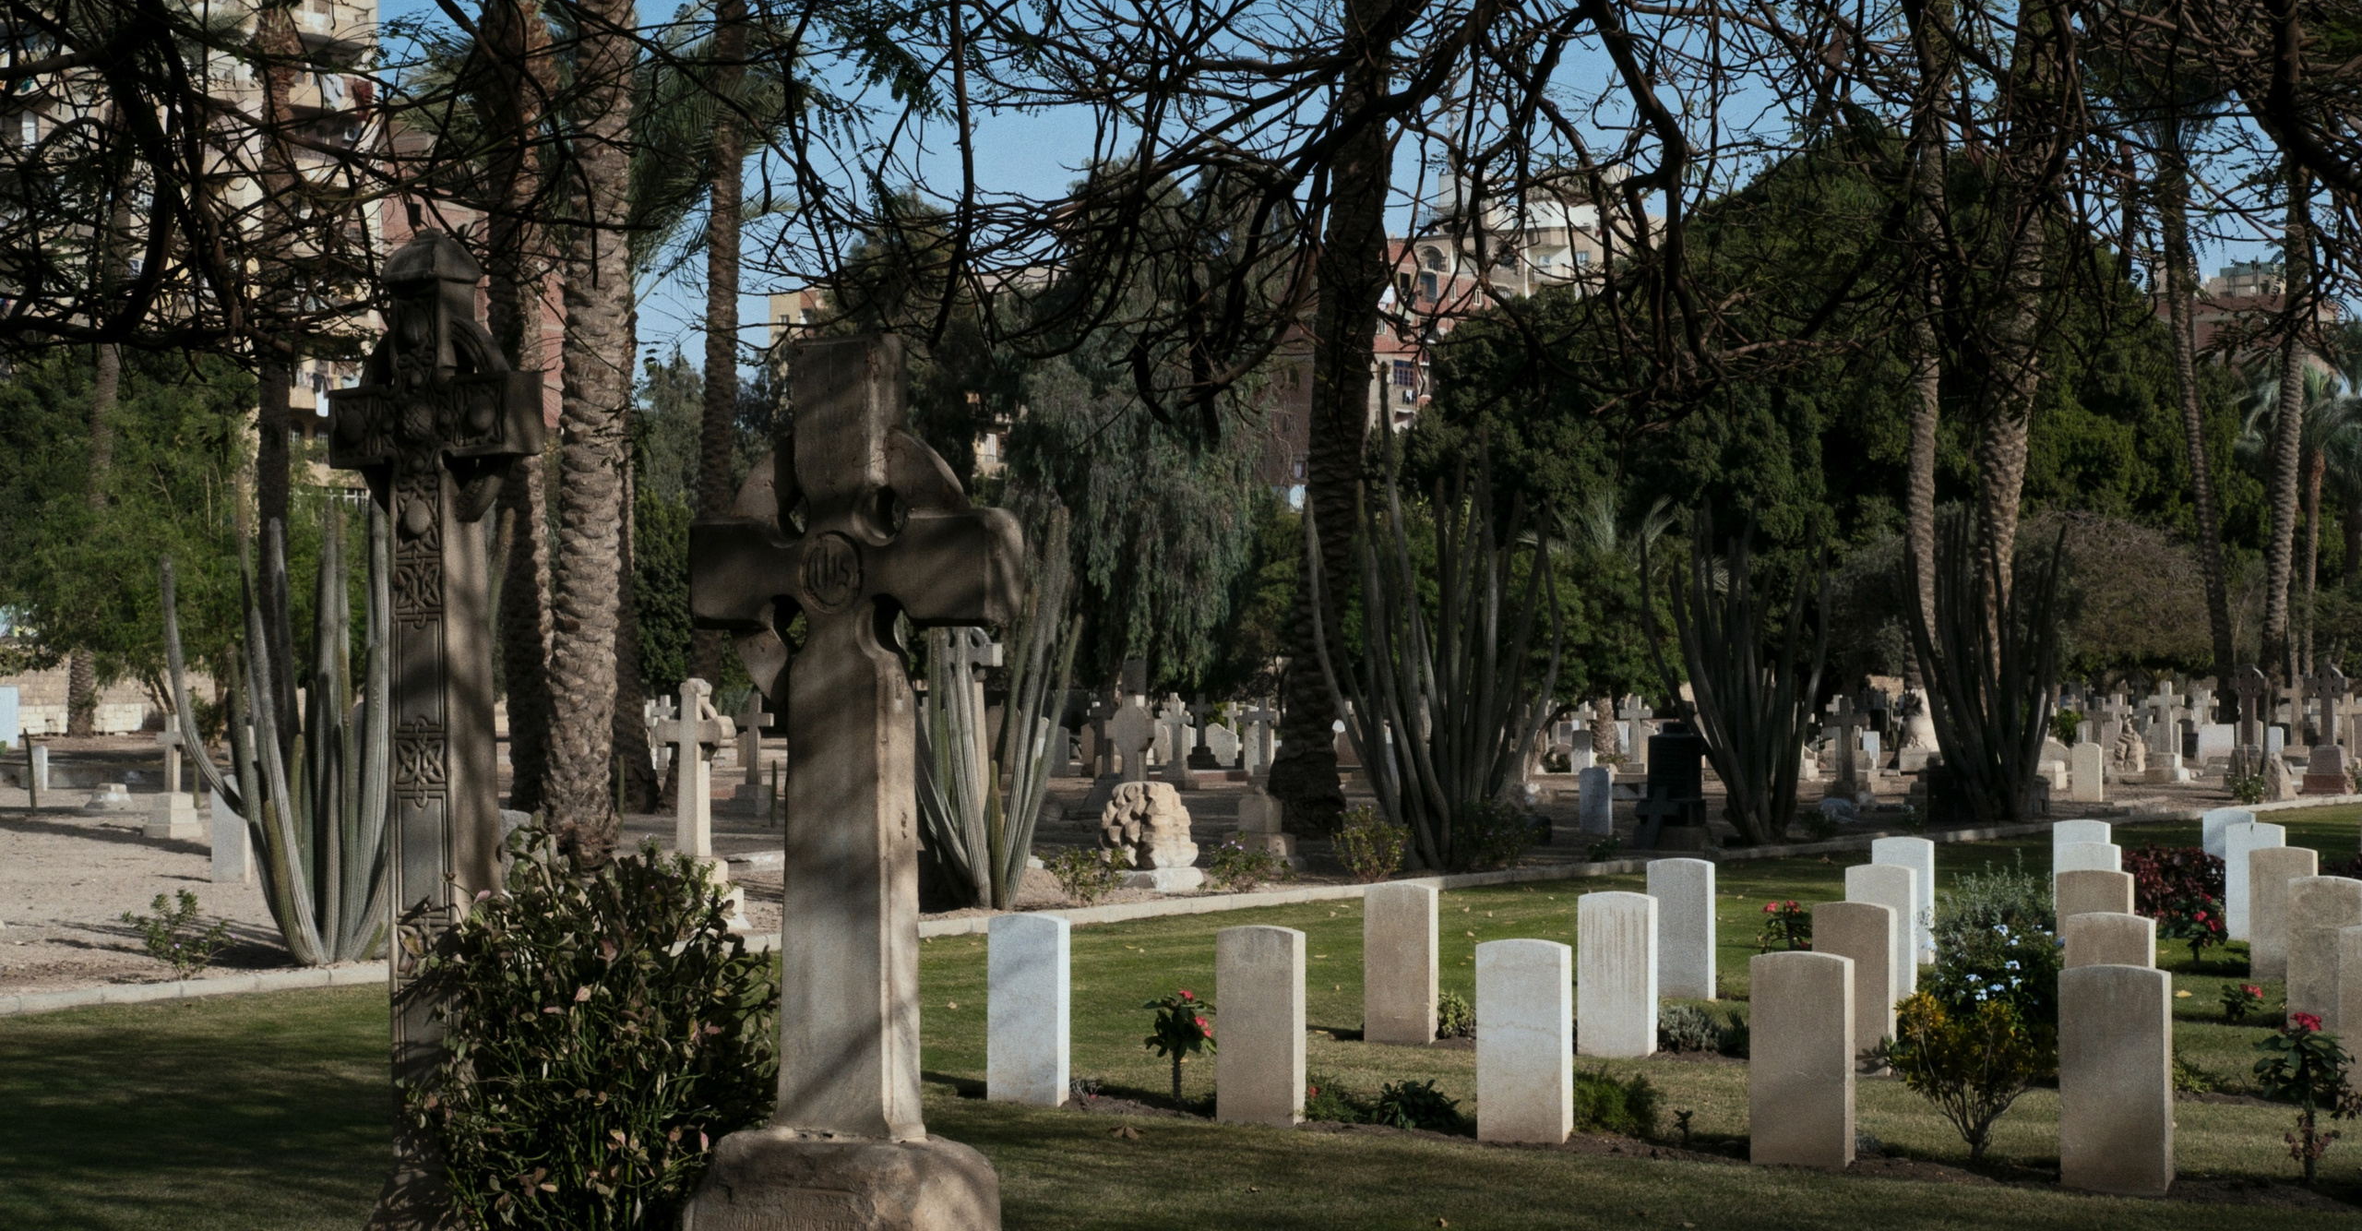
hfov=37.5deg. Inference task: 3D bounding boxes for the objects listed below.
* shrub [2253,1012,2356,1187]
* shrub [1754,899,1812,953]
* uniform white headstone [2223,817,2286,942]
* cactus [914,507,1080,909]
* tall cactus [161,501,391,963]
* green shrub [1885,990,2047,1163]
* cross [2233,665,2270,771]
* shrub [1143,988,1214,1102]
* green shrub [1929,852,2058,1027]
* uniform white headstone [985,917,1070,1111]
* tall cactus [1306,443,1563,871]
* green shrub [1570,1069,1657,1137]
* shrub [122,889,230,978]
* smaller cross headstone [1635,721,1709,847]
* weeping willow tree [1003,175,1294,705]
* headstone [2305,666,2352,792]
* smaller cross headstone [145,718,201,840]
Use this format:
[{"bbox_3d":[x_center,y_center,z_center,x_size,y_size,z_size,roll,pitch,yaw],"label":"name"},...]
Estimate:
[{"bbox_3d":[4.182,1.789,12.956,0.390,0.640,0.380,0,-1,15],"label":"shrub"},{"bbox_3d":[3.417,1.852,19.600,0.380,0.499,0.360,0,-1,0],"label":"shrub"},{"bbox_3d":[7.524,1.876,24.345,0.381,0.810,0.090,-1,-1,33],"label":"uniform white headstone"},{"bbox_3d":[-1.579,0.715,27.429,1.650,3.100,1.550,0,-1,0],"label":"cactus"},{"bbox_3d":[-4.972,0.665,20.300,1.930,2.680,1.600,0,-1,-14],"label":"tall cactus"},{"bbox_3d":[2.935,1.710,12.950,0.610,0.635,0.560,0,-1,13],"label":"green shrub"},{"bbox_3d":[15.531,1.609,50.500,0.600,1.760,0.420,-1,-1,34],"label":"cross"},{"bbox_3d":[-0.004,1.818,14.650,0.325,0.485,0.310,0,-1,0],"label":"shrub"},{"bbox_3d":[3.848,1.661,16.509,0.680,1.020,0.650,0,-1,15],"label":"green shrub"},{"bbox_3d":[-0.650,1.680,14.854,0.381,0.800,0.080,-1,-1,34],"label":"uniform white headstone"},{"bbox_3d":[2.443,0.241,33.600,2.450,4.406,2.300,0,-1,0],"label":"tall cactus"},{"bbox_3d":[1.756,1.995,14.203,0.410,0.270,0.380,0,-1,0],"label":"green shrub"},{"bbox_3d":[-6.011,1.899,20.800,0.630,0.530,0.550,0,-1,0],"label":"shrub"},{"bbox_3d":[5.110,1.762,36.212,0.640,1.320,0.420,-1,-1,37],"label":"smaller cross headstone"},{"bbox_3d":[-0.762,-3.196,70.000,5.900,11.520,5.900,0,-1,0],"label":"weeping willow tree"},{"bbox_3d":[16.571,1.652,50.200,0.630,1.850,0.460,-1,-1,34],"label":"headstone"},{"bbox_3d":[-9.997,1.603,34.500,0.430,1.220,0.400,-1,-1,34],"label":"smaller cross headstone"}]

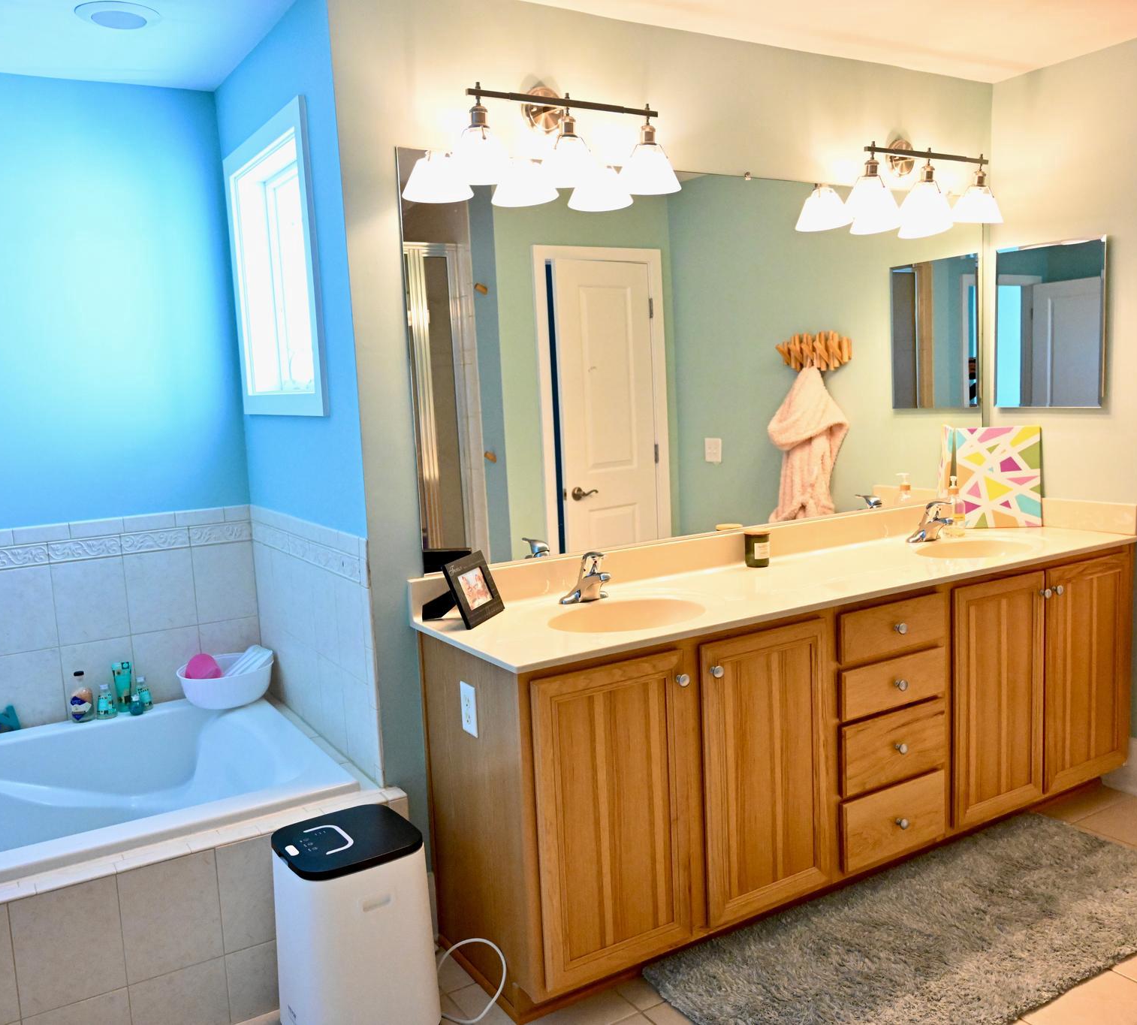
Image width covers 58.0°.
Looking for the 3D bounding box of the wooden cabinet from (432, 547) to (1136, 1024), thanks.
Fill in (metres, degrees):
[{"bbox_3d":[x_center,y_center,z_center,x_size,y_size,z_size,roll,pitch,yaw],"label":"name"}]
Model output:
[{"bbox_3d":[0.750,0.617,3.028,2.292,0.848,0.557,-7,8,-31],"label":"wooden cabinet"}]

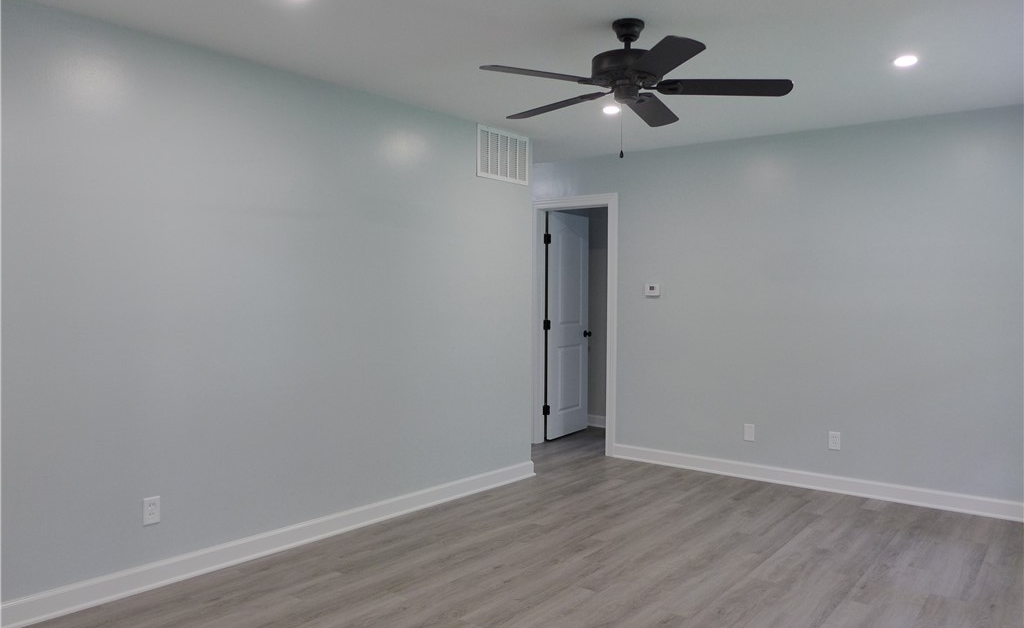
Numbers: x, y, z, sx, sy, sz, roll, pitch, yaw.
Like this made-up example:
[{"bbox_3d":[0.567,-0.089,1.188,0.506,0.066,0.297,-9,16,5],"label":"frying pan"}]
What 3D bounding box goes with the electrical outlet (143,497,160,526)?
[{"bbox_3d":[-1.590,0.871,3.140,0.008,0.117,0.071,2,2,41],"label":"electrical outlet"}]

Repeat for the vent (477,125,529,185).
[{"bbox_3d":[-0.054,-1.085,4.880,0.020,0.342,0.530,2,2,41],"label":"vent"}]

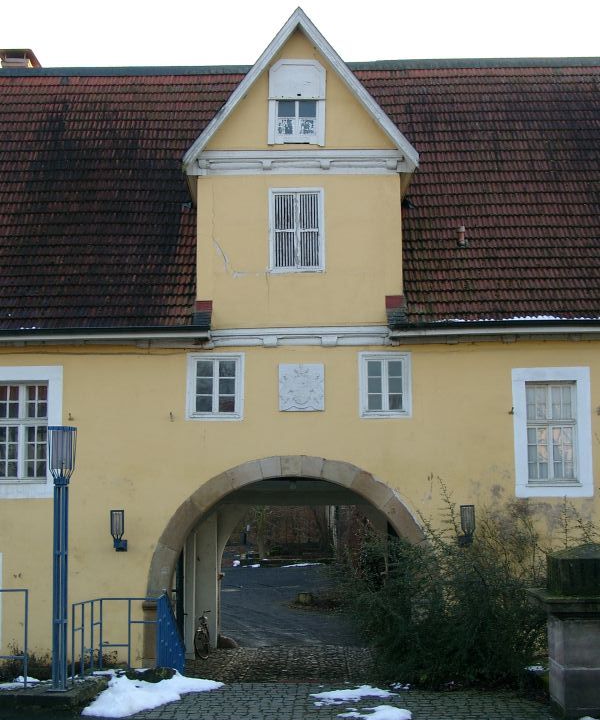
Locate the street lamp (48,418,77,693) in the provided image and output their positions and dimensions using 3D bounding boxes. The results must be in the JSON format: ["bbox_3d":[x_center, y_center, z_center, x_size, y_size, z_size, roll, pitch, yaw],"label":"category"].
[{"bbox_3d":[-3.561,2.914,17.291,0.417,3.890,0.417,-1,-8,1],"label":"street lamp"}]

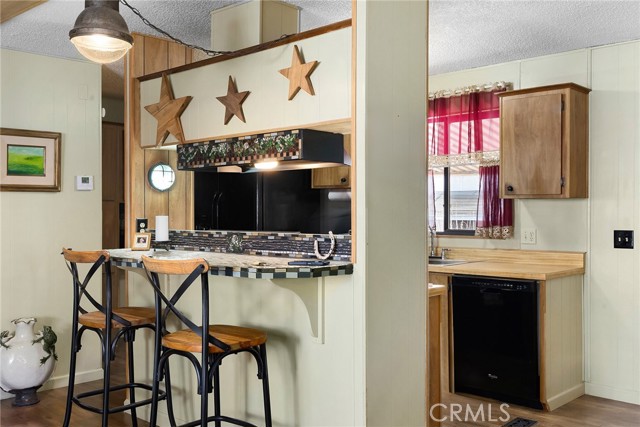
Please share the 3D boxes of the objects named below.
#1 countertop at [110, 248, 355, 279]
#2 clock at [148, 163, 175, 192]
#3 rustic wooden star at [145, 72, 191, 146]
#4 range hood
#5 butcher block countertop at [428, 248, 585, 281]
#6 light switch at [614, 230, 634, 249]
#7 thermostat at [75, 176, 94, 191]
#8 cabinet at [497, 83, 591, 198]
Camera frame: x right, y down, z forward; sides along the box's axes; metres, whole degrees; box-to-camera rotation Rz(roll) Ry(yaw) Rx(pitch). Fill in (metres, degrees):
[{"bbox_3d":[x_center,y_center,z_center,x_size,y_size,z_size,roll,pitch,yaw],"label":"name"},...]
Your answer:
[{"bbox_3d":[-0.638,0.234,3.026,1.670,0.045,0.600,0,0,42],"label":"countertop"},{"bbox_3d":[-1.005,-0.231,3.962,0.032,0.187,0.187,0,0,42],"label":"clock"},{"bbox_3d":[-0.880,-0.607,3.631,0.454,0.420,0.035,0,0,42],"label":"rustic wooden star"},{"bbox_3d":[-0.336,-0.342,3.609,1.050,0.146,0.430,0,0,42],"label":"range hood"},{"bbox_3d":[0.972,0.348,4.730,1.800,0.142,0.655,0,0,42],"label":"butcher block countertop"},{"bbox_3d":[2.044,0.176,4.184,0.120,0.118,0.012,0,0,42],"label":"light switch"},{"bbox_3d":[-1.746,-0.223,4.629,0.026,0.109,0.117,0,0,42],"label":"thermostat"},{"bbox_3d":[1.571,-0.477,4.385,0.544,0.753,0.355,0,0,42],"label":"cabinet"}]

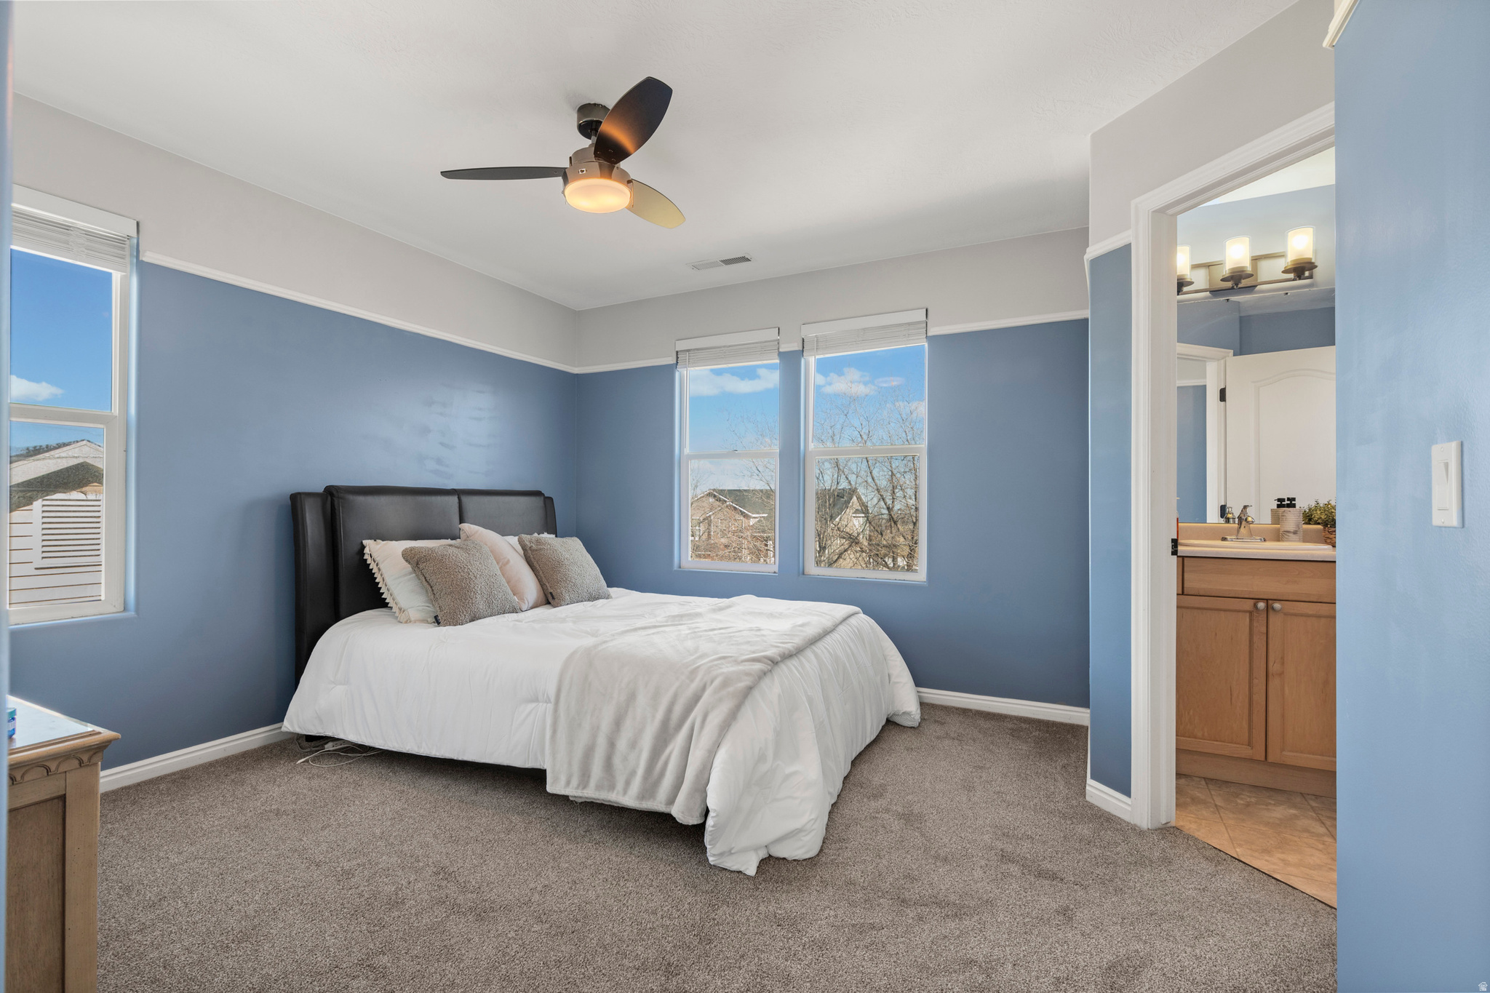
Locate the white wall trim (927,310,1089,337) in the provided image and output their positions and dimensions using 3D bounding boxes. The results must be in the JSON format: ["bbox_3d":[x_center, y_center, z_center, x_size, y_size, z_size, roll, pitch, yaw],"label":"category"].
[{"bbox_3d":[1.343,-0.899,3.436,0.775,0.045,0.020,0,-1,27],"label":"white wall trim"}]

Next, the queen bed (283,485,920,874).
[{"bbox_3d":[-0.589,0.533,3.098,2.440,1.140,1.690,0,-1,27],"label":"queen bed"}]

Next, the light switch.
[{"bbox_3d":[0.948,-0.015,0.895,0.009,0.114,0.070,0,-1,27],"label":"light switch"}]

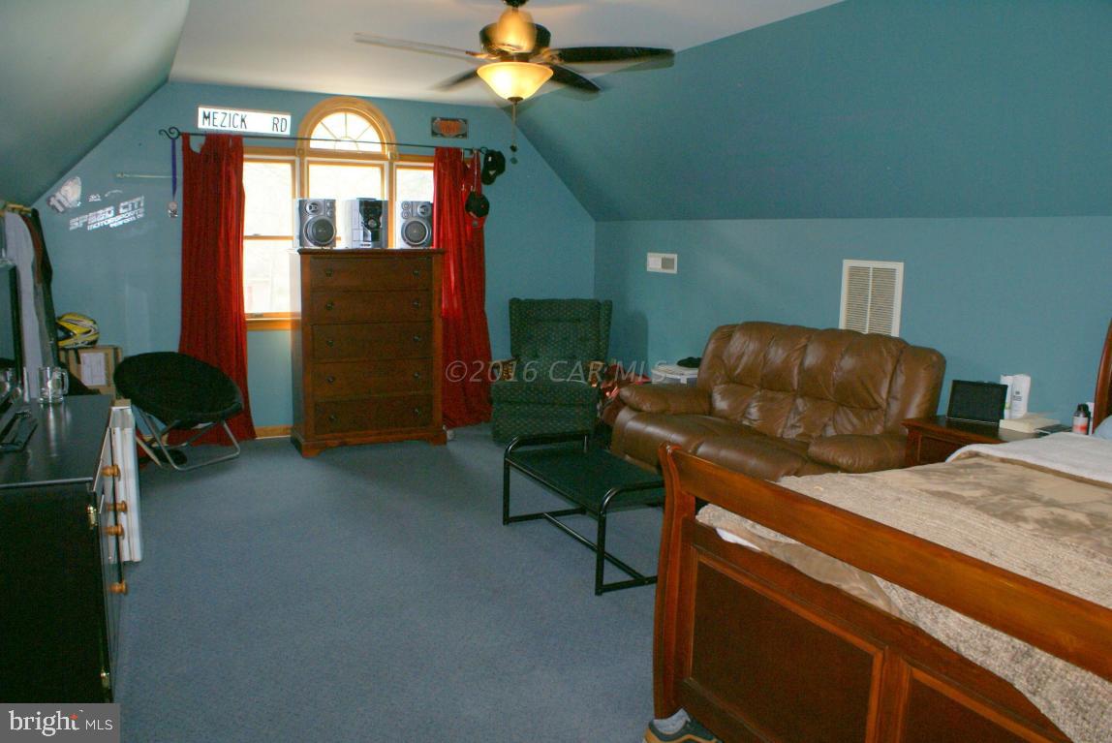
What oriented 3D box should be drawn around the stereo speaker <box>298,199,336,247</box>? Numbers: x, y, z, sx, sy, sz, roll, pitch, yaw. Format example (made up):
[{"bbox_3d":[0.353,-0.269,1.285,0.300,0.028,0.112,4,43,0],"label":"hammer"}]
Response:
[{"bbox_3d":[-1.634,-1.000,5.684,0.235,0.325,0.260,-4,10,-23],"label":"stereo speaker"}]

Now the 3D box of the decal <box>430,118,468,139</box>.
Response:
[{"bbox_3d":[-0.809,-1.868,6.412,0.295,0.148,0.015,-4,11,-26],"label":"decal"}]

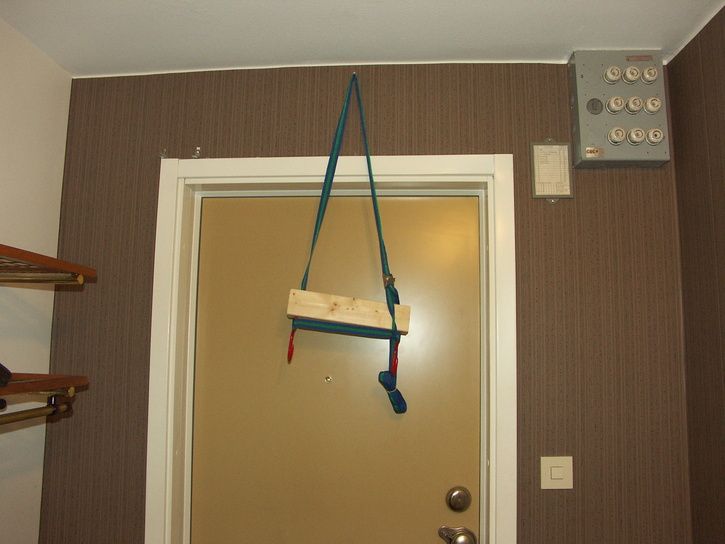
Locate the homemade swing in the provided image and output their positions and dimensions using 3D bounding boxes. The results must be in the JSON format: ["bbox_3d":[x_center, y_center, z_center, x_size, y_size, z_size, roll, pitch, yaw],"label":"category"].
[{"bbox_3d":[-0.038,-0.095,1.613,0.338,0.949,0.085,0,-6,5],"label":"homemade swing"}]

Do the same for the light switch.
[{"bbox_3d":[0.511,0.528,1.539,0.082,0.082,0.014,0,-6,5],"label":"light switch"}]

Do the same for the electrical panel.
[{"bbox_3d":[0.698,-0.445,1.594,0.228,0.307,0.090,0,-6,5],"label":"electrical panel"}]

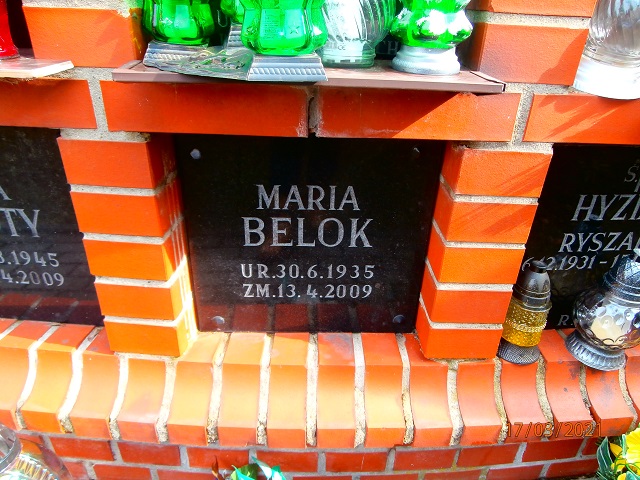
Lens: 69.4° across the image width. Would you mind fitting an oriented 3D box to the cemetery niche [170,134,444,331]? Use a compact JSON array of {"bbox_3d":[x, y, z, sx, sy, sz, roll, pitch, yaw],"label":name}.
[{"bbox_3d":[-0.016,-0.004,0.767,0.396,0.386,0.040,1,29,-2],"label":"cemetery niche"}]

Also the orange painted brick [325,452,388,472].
[{"bbox_3d":[0.070,0.401,0.950,0.118,0.060,0.125,1,29,-2],"label":"orange painted brick"}]

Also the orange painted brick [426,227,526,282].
[{"bbox_3d":[0.246,0.015,0.758,0.118,0.063,0.115,1,29,-2],"label":"orange painted brick"}]

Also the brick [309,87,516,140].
[{"bbox_3d":[0.124,-0.189,0.642,0.256,0.064,0.115,0,29,-3],"label":"brick"}]

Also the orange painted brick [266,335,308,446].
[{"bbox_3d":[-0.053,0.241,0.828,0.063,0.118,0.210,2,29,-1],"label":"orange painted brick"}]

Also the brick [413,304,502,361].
[{"bbox_3d":[0.242,0.147,0.832,0.118,0.063,0.115,1,29,-2],"label":"brick"}]

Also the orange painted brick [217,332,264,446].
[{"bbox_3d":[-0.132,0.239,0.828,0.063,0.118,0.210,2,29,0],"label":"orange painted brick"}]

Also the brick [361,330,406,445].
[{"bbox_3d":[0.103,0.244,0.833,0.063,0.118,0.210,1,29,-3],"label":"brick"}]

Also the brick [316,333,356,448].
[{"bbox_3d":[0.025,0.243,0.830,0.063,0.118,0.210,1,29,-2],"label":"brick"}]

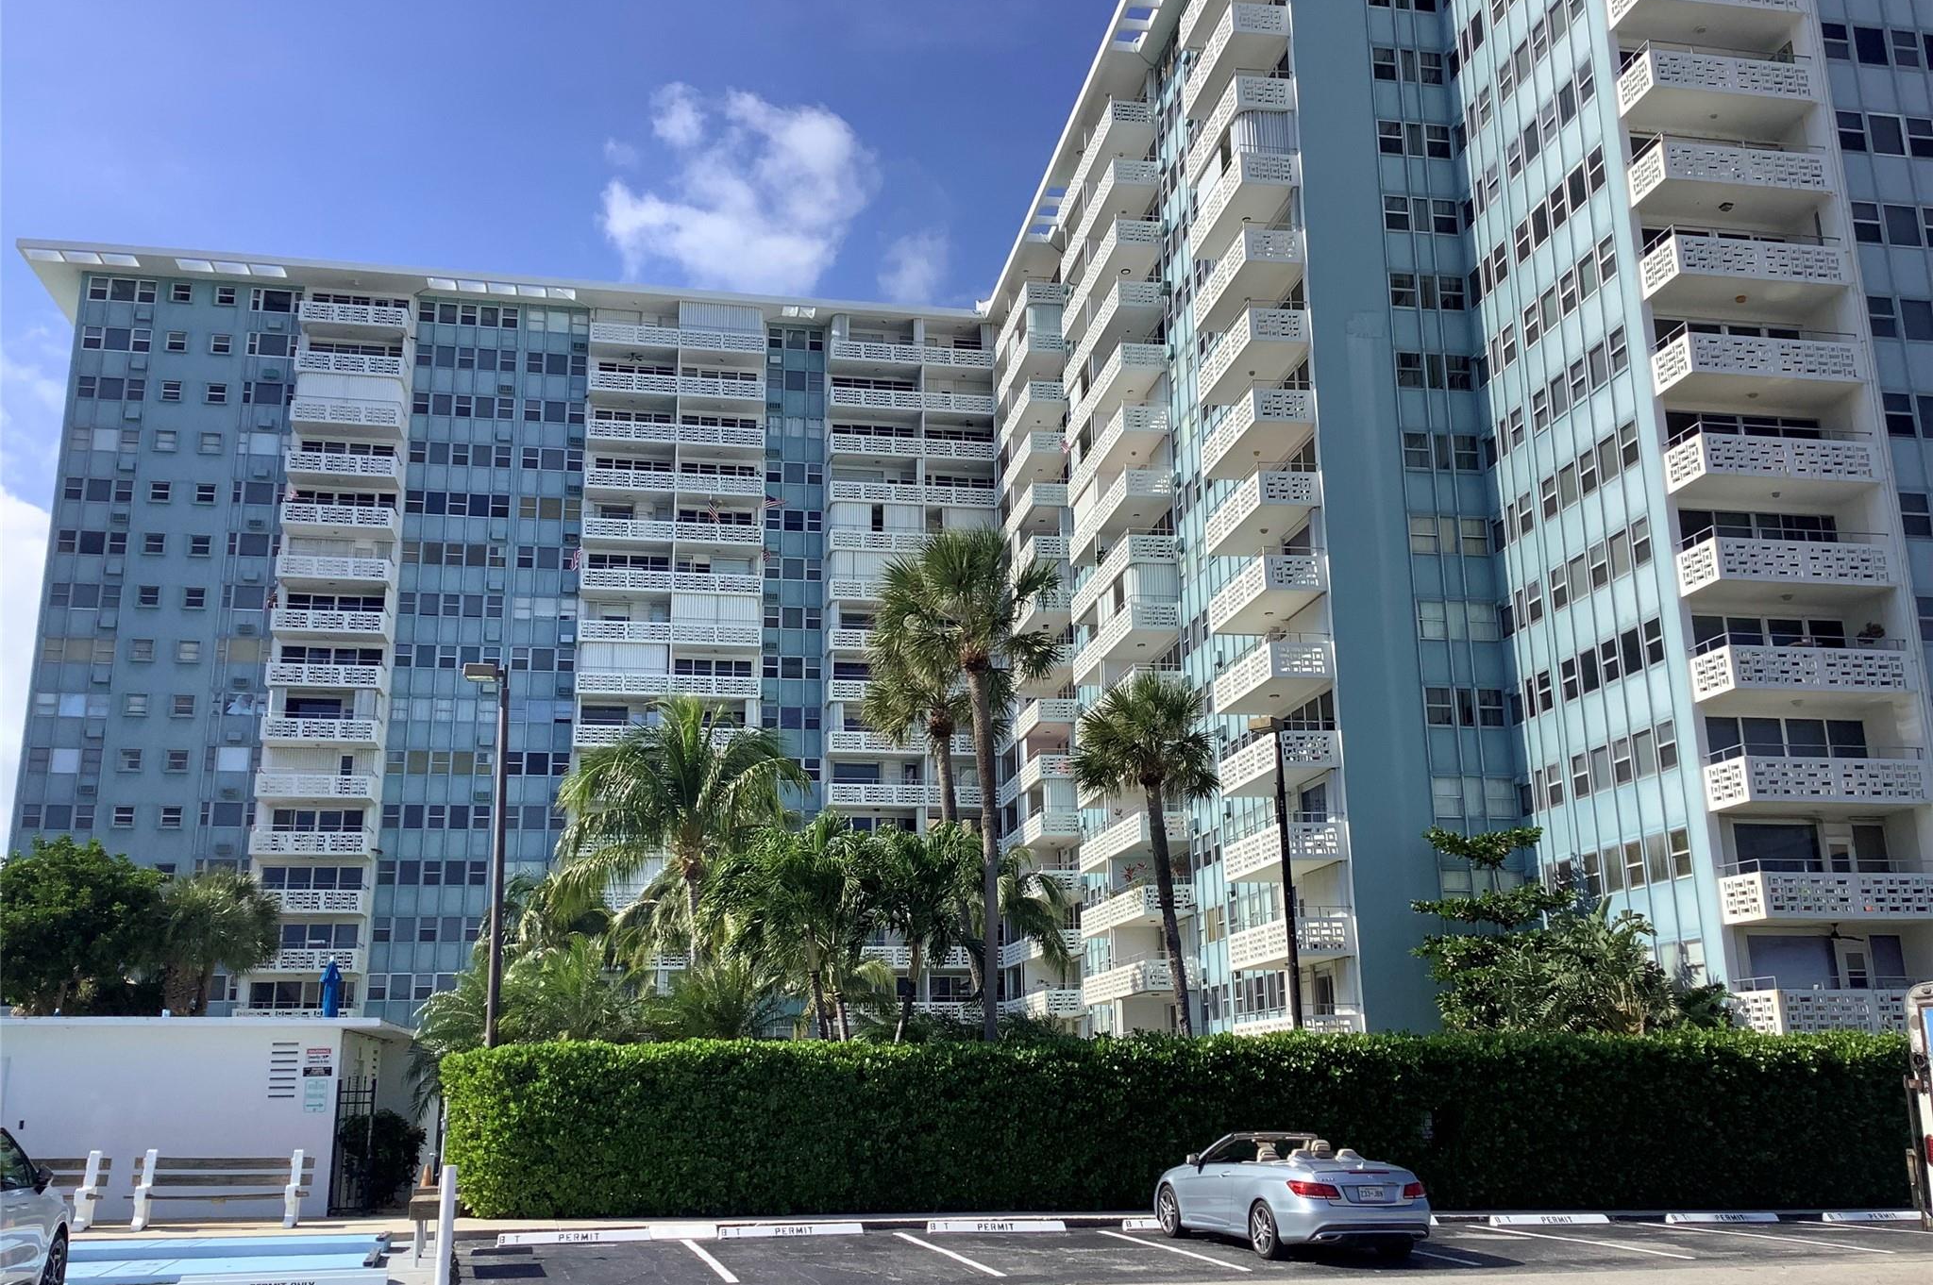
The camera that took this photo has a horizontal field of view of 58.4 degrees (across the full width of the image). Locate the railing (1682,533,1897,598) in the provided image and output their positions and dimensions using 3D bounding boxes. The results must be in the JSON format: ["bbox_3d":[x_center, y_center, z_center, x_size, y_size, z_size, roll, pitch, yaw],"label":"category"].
[{"bbox_3d":[20.256,-1.752,42.755,4.758,1.057,1.572,2,-15,-10],"label":"railing"}]

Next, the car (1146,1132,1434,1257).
[{"bbox_3d":[3.846,6.688,21.143,1.850,1.390,4.700,3,-16,-16],"label":"car"}]

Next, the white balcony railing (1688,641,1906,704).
[{"bbox_3d":[20.129,0.837,41.725,4.713,1.069,1.573,2,-15,-10],"label":"white balcony railing"}]

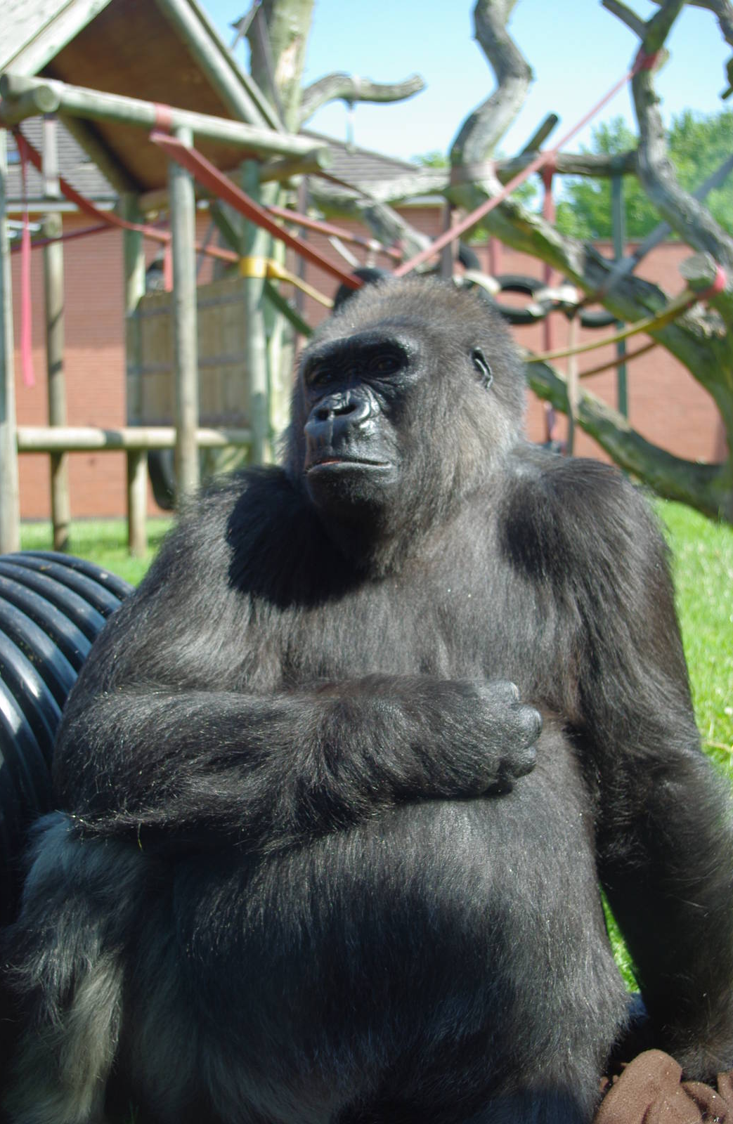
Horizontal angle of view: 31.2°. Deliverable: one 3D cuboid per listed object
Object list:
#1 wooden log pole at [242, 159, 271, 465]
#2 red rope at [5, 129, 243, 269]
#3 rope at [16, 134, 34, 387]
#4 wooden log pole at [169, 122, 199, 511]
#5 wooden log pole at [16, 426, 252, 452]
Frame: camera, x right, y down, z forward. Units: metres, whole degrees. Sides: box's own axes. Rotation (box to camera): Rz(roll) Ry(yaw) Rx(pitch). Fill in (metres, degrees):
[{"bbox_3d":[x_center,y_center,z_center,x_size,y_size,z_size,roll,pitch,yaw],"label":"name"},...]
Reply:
[{"bbox_3d":[-0.895,-1.611,10.802,0.155,3.324,0.155,-1,5,-5],"label":"wooden log pole"},{"bbox_3d":[-1.668,-2.604,9.550,0.120,0.674,2.259,3,6,35],"label":"red rope"},{"bbox_3d":[-2.237,-1.976,8.600,0.060,1.650,0.090,3,7,39],"label":"rope"},{"bbox_3d":[-1.310,-1.490,9.601,0.155,3.312,0.155,-1,5,-8],"label":"wooden log pole"},{"bbox_3d":[-1.671,-0.910,9.675,0.155,0.155,2.406,3,7,39],"label":"wooden log pole"}]

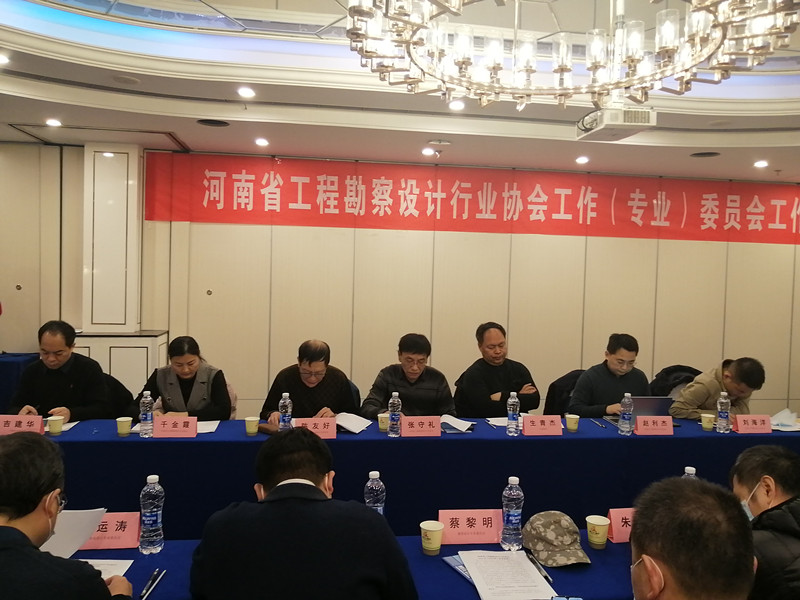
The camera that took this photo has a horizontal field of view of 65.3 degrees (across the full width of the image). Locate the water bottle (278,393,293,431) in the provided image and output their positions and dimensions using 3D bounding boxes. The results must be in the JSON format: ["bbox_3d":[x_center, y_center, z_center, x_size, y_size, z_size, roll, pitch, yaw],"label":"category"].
[{"bbox_3d":[-0.584,0.587,3.187,0.066,0.222,0.066,1,2,-8],"label":"water bottle"}]

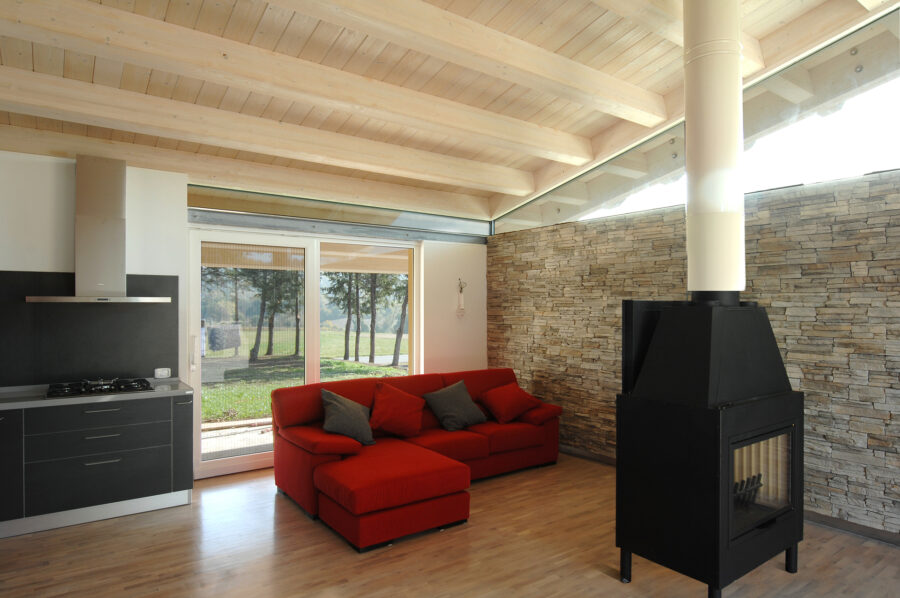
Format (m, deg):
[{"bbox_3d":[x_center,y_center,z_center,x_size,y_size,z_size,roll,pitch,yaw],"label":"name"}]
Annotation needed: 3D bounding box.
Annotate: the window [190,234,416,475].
[{"bbox_3d":[-1.401,0.518,5.448,2.385,2.270,0.120,0,-1,-34],"label":"window"}]

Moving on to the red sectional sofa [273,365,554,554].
[{"bbox_3d":[-0.030,1.214,4.657,2.620,0.865,1.546,0,-1,-34],"label":"red sectional sofa"}]

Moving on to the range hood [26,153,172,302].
[{"bbox_3d":[-2.737,-0.532,4.144,0.900,1.121,0.520,0,-1,-34],"label":"range hood"}]

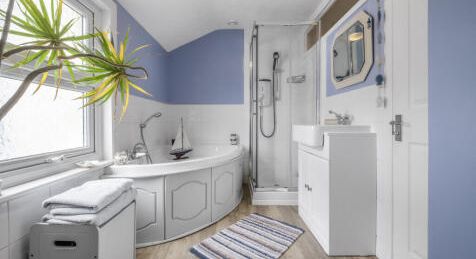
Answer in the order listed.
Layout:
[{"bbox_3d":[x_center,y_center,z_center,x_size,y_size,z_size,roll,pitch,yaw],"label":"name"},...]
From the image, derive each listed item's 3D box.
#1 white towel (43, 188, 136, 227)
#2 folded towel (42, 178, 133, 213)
[{"bbox_3d":[-0.797,0.415,1.103,0.290,0.072,0.295,0,2,5],"label":"white towel"},{"bbox_3d":[-0.803,0.349,1.099,0.280,0.076,0.295,0,2,5],"label":"folded towel"}]

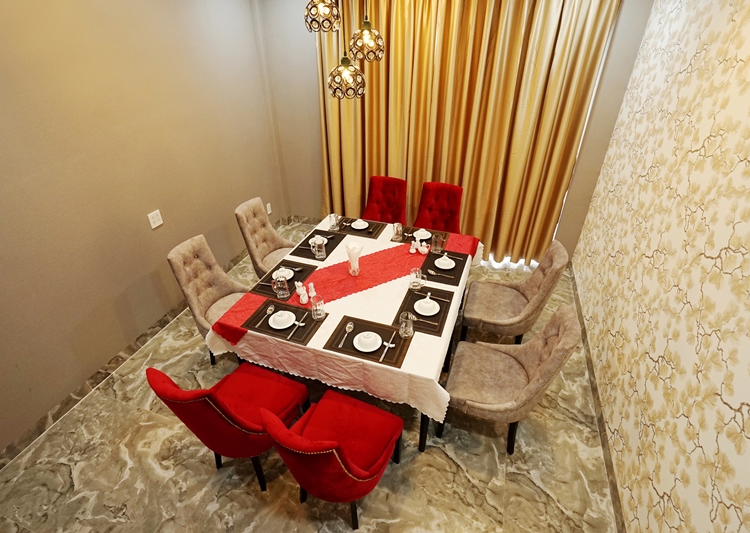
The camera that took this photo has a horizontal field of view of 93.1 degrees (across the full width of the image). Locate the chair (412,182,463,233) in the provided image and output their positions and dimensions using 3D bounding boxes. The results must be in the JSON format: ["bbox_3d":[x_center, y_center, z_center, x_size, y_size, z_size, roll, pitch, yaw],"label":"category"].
[{"bbox_3d":[0.569,-0.225,3.417,0.510,0.970,0.610,11,36,20],"label":"chair"}]

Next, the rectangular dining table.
[{"bbox_3d":[-0.042,0.366,2.763,1.377,0.770,1.562,10,36,18],"label":"rectangular dining table"}]

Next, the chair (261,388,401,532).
[{"bbox_3d":[-0.190,0.903,1.799,0.510,0.970,0.610,14,37,23],"label":"chair"}]

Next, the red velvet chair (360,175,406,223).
[{"bbox_3d":[0.076,-0.330,3.608,0.510,0.970,0.610,9,36,17],"label":"red velvet chair"}]

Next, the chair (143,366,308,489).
[{"bbox_3d":[-0.760,0.797,1.996,0.510,0.970,0.610,12,37,21],"label":"chair"}]

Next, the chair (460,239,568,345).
[{"bbox_3d":[0.998,0.273,2.649,0.610,0.970,0.510,9,36,17],"label":"chair"}]

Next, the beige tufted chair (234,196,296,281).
[{"bbox_3d":[-0.885,-0.106,3.345,0.610,0.970,0.510,10,36,18],"label":"beige tufted chair"}]

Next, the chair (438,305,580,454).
[{"bbox_3d":[0.752,0.647,2.110,0.610,0.970,0.510,10,36,18],"label":"chair"}]

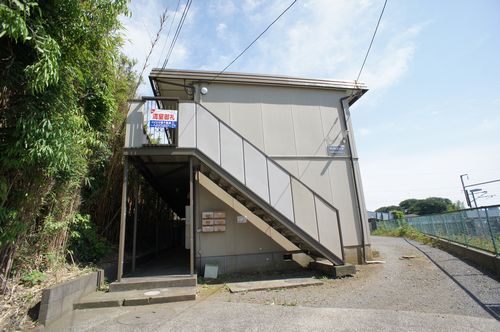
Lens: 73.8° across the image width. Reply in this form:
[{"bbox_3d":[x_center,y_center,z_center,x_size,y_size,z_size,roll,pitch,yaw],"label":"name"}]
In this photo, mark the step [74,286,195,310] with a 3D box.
[{"bbox_3d":[-1.741,2.120,5.381,1.730,0.085,1.030,-1,-14,-9],"label":"step"}]

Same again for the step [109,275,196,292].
[{"bbox_3d":[-1.781,2.249,6.428,1.490,0.135,1.050,-1,-14,-9],"label":"step"}]

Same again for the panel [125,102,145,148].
[{"bbox_3d":[-2.625,-0.942,7.620,0.395,1.140,0.050,-1,-14,-9],"label":"panel"}]

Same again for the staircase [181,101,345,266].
[{"bbox_3d":[0.132,0.484,8.298,3.770,3.980,1.200,-1,-14,-9],"label":"staircase"}]

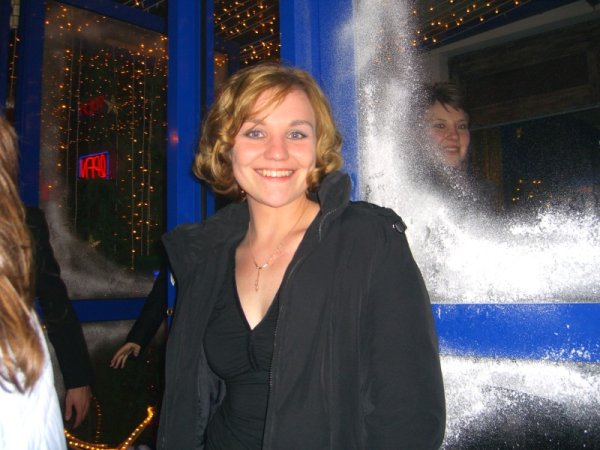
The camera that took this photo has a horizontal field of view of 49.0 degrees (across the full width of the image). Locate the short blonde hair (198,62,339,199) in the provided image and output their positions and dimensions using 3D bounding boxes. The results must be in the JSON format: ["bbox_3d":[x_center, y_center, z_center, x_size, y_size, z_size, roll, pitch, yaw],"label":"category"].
[{"bbox_3d":[-0.053,-0.160,1.135,0.240,0.232,0.230,1,2,-7],"label":"short blonde hair"}]

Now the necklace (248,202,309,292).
[{"bbox_3d":[-0.041,0.034,1.115,0.120,0.150,0.120,-1,-4,18],"label":"necklace"}]

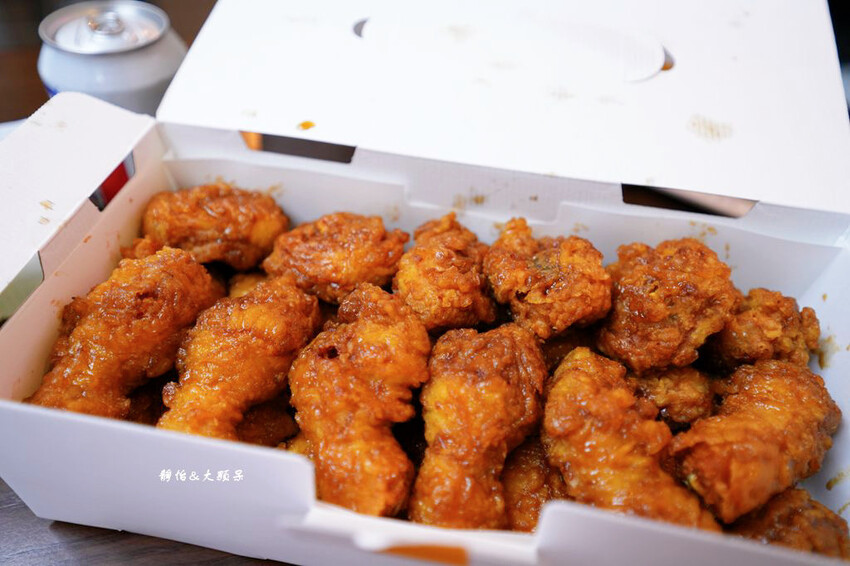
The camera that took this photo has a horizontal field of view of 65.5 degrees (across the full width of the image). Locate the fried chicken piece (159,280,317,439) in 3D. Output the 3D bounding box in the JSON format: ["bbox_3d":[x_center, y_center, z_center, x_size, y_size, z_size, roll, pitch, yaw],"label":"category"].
[{"bbox_3d":[-0.071,0.028,0.257,0.044,0.041,0.083,25,64,21],"label":"fried chicken piece"}]

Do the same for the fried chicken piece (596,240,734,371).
[{"bbox_3d":[0.098,0.009,0.276,0.056,0.050,0.066,30,61,24],"label":"fried chicken piece"}]

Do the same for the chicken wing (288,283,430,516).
[{"bbox_3d":[-0.024,0.042,0.246,0.049,0.044,0.090,2,62,0],"label":"chicken wing"}]

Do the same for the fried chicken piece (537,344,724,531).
[{"bbox_3d":[0.067,0.057,0.235,0.044,0.041,0.083,-24,65,-24],"label":"fried chicken piece"}]

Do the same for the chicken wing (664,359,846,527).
[{"bbox_3d":[0.120,0.054,0.235,0.072,0.041,0.044,-39,58,-19],"label":"chicken wing"}]

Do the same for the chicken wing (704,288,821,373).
[{"bbox_3d":[0.140,0.022,0.275,0.050,0.040,0.045,6,46,3],"label":"chicken wing"}]

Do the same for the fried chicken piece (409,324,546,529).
[{"bbox_3d":[0.018,0.048,0.242,0.046,0.044,0.085,11,62,8],"label":"fried chicken piece"}]

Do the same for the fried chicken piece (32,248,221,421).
[{"bbox_3d":[-0.118,0.019,0.264,0.047,0.043,0.092,24,63,19],"label":"fried chicken piece"}]

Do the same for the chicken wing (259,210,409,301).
[{"bbox_3d":[-0.038,-0.012,0.298,0.065,0.039,0.042,-13,48,-15],"label":"chicken wing"}]

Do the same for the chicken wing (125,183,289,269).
[{"bbox_3d":[-0.098,-0.027,0.311,0.077,0.040,0.042,10,46,7],"label":"chicken wing"}]

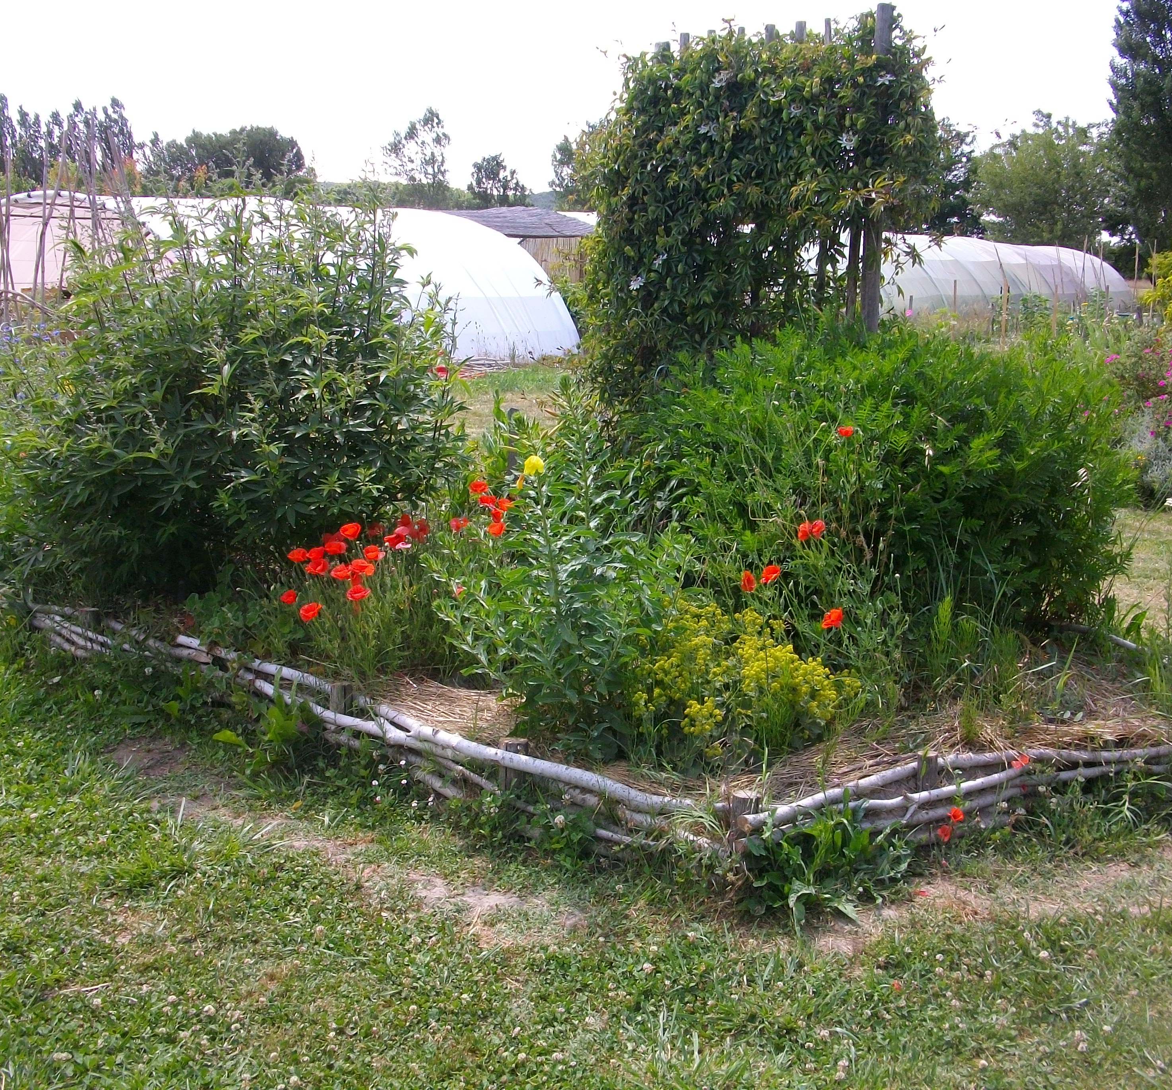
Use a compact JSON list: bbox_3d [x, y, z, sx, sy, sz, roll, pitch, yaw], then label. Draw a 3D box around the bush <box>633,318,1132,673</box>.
[{"bbox_3d":[1.212,-0.265,5.554,1.970,1.300,1.500,0,11,0],"label":"bush"}]

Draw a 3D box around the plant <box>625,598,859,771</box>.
[{"bbox_3d":[0.467,0.407,4.129,0.670,0.450,0.550,0,11,0],"label":"plant"}]

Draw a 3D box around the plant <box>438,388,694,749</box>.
[{"bbox_3d":[-0.081,0.092,4.077,0.750,1.100,0.680,0,11,0],"label":"plant"}]

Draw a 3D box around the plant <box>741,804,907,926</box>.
[{"bbox_3d":[0.624,0.818,3.507,0.420,0.230,0.360,0,11,0],"label":"plant"}]

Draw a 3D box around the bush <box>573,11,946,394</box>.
[{"bbox_3d":[0.818,-1.121,6.403,1.700,2.500,0.750,6,13,26],"label":"bush"}]

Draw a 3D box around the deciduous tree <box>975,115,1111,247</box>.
[{"bbox_3d":[21.309,-15.579,63.142,6.800,9.300,6.600,0,11,0],"label":"deciduous tree"}]

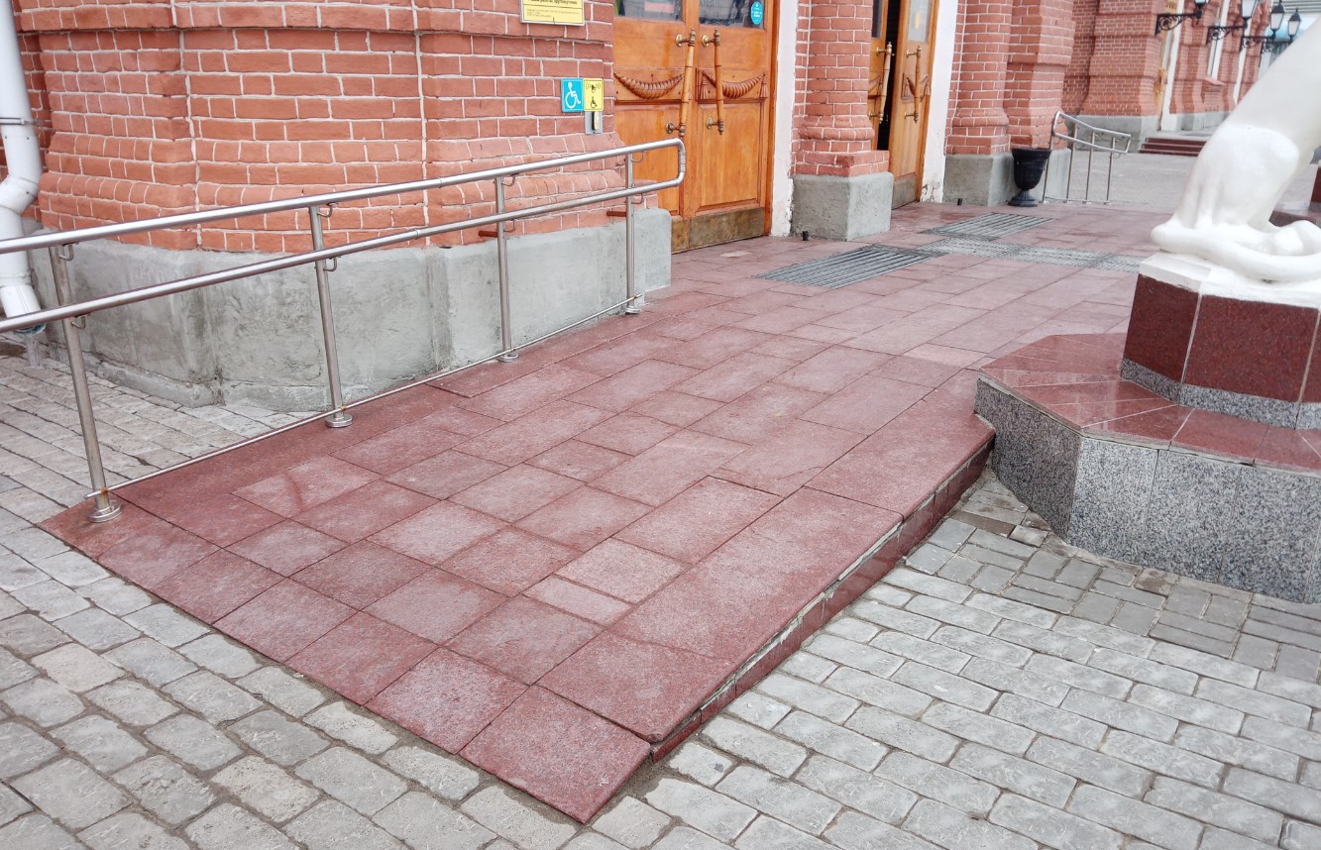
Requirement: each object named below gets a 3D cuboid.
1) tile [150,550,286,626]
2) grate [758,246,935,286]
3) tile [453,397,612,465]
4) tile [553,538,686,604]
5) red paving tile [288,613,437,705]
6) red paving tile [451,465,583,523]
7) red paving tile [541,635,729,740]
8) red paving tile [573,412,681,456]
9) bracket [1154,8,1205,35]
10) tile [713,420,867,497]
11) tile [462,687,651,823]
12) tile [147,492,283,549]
[{"bbox_3d":[-1.202,0.451,2.717,0.302,0.030,0.229,13,33,35],"label":"tile"},{"bbox_3d":[1.306,-1.052,6.601,0.605,0.030,1.702,13,22,35],"label":"grate"},{"bbox_3d":[-0.462,0.038,3.803,0.285,0.030,0.610,14,27,33],"label":"tile"},{"bbox_3d":[-0.105,0.425,2.821,0.282,0.030,0.244,14,27,33],"label":"tile"},{"bbox_3d":[-0.739,0.583,2.462,0.292,0.030,0.249,14,27,33],"label":"red paving tile"},{"bbox_3d":[-0.475,0.238,3.306,0.291,0.030,0.351,14,27,33],"label":"red paving tile"},{"bbox_3d":[-0.070,0.609,2.361,0.326,0.030,0.308,14,27,33],"label":"red paving tile"},{"bbox_3d":[-0.117,0.046,3.764,0.289,0.030,0.318,14,27,33],"label":"red paving tile"},{"bbox_3d":[11.217,-8.715,21.400,1.000,0.520,0.100,13,22,35],"label":"bracket"},{"bbox_3d":[0.468,0.121,3.544,0.296,0.030,0.622,14,27,33],"label":"tile"},{"bbox_3d":[-0.211,0.668,2.014,0.334,0.025,0.220,13,35,33],"label":"tile"},{"bbox_3d":[-1.314,0.295,3.000,0.337,0.025,0.218,13,26,33],"label":"tile"}]

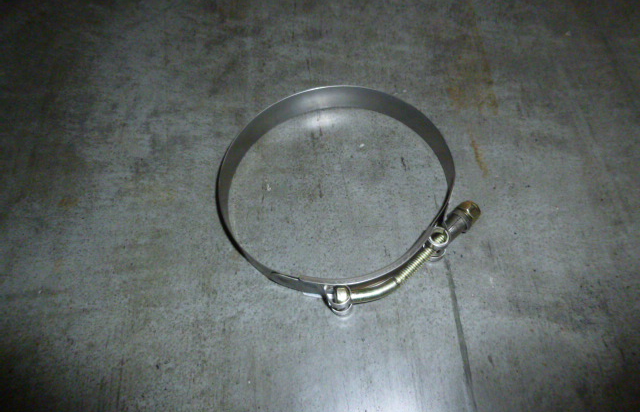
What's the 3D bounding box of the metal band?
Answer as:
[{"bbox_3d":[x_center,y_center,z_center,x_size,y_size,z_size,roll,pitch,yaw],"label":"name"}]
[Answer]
[{"bbox_3d":[0.008,-0.014,0.255,0.126,0.019,0.124,-3,59,5],"label":"metal band"}]

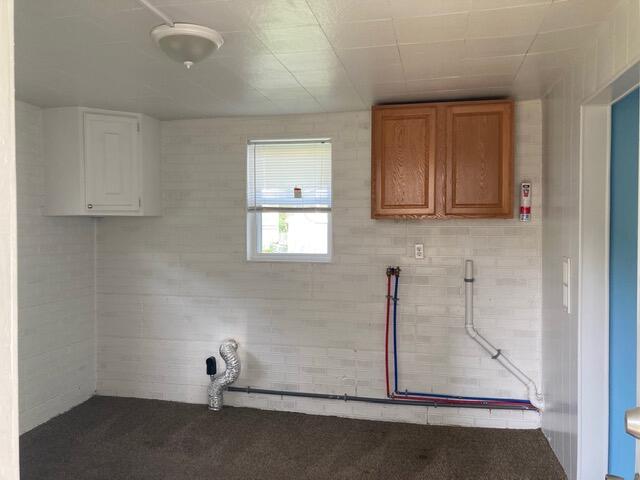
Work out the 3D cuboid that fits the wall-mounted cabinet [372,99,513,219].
[{"bbox_3d":[0.822,-0.520,3.517,0.893,0.760,0.320,0,1,13],"label":"wall-mounted cabinet"}]

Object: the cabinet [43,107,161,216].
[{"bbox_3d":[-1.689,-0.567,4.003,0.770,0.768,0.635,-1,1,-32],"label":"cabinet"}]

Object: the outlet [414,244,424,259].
[{"bbox_3d":[0.715,0.084,3.710,0.068,0.112,0.015,0,1,13],"label":"outlet"}]

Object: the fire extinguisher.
[{"bbox_3d":[1.395,-0.256,3.510,0.065,0.268,0.068,0,1,13],"label":"fire extinguisher"}]

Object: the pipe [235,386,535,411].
[{"bbox_3d":[0.371,1.154,3.792,2.289,0.042,0.042,0,1,13],"label":"pipe"}]

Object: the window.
[{"bbox_3d":[-0.236,-0.296,3.922,0.662,0.927,0.080,0,1,13],"label":"window"}]

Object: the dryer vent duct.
[{"bbox_3d":[-0.733,1.024,3.960,0.238,0.517,0.190,0,1,13],"label":"dryer vent duct"}]

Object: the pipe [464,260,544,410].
[{"bbox_3d":[1.268,0.650,3.568,0.514,1.013,0.065,0,1,13],"label":"pipe"}]

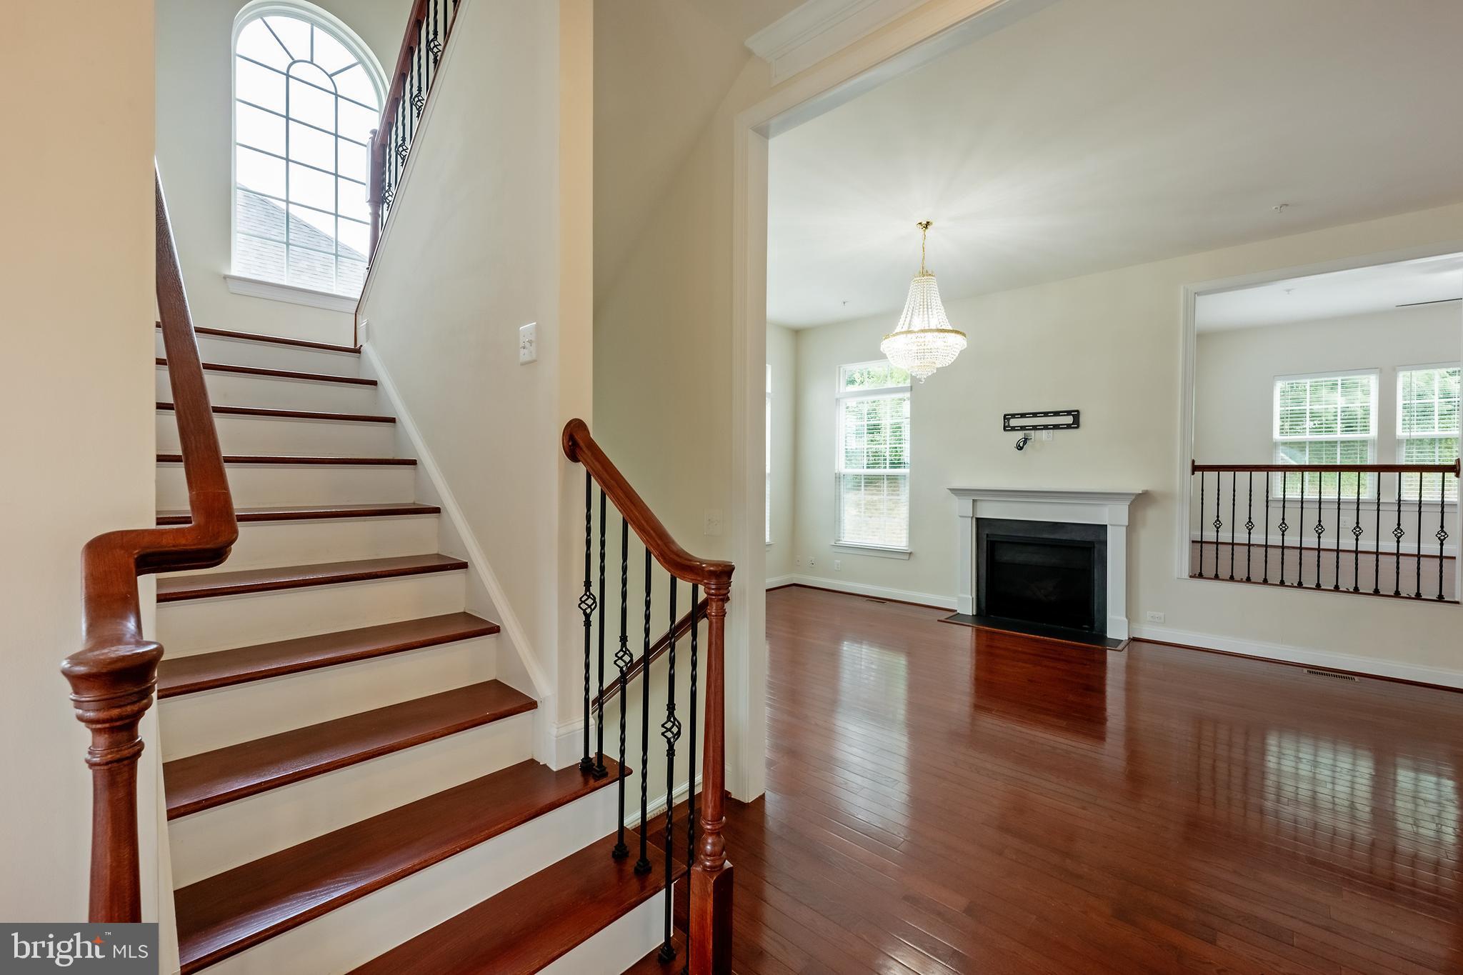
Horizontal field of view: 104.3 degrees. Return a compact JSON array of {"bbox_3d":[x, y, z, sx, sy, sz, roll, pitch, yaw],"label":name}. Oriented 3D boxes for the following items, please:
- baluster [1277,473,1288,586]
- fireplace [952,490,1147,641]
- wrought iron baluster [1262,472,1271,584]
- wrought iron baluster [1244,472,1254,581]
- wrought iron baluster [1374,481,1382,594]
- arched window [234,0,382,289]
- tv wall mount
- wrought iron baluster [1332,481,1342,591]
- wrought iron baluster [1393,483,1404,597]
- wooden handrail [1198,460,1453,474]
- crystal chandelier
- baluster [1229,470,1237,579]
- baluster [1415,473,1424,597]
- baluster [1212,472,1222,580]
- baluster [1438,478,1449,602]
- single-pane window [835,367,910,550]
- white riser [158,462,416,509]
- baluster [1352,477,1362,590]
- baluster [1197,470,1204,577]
[{"bbox_3d":[4.302,0.323,4.431,0.046,0.877,0.046,2,1,42],"label":"baluster"},{"bbox_3d":[3.022,0.698,5.635,1.713,1.335,0.220,2,2,43],"label":"fireplace"},{"bbox_3d":[4.356,0.326,4.627,0.030,0.903,0.030,2,2,43],"label":"wrought iron baluster"},{"bbox_3d":[4.280,0.322,4.697,0.050,0.898,0.050,2,2,43],"label":"wrought iron baluster"},{"bbox_3d":[4.797,0.340,4.220,0.030,0.900,0.030,2,2,43],"label":"wrought iron baluster"},{"bbox_3d":[-2.727,-2.183,3.726,0.100,1.823,0.811,2,2,43],"label":"arched window"},{"bbox_3d":[3.086,-0.659,5.678,0.684,0.173,0.035,2,2,43],"label":"tv wall mount"},{"bbox_3d":[4.647,0.337,4.358,0.030,0.901,0.030,2,2,43],"label":"wrought iron baluster"},{"bbox_3d":[4.740,0.333,4.040,0.046,0.877,0.046,2,1,42],"label":"wrought iron baluster"},{"bbox_3d":[4.414,-0.144,4.328,1.400,0.070,0.070,2,1,42],"label":"wooden handrail"},{"bbox_3d":[1.426,-1.380,4.242,0.604,1.188,0.604,2,1,42],"label":"crystal chandelier"},{"bbox_3d":[4.206,0.321,4.766,0.030,0.904,0.030,2,2,43],"label":"baluster"},{"bbox_3d":[4.812,0.333,3.976,0.032,0.877,0.032,2,1,42],"label":"baluster"},{"bbox_3d":[4.011,0.315,4.690,0.046,0.877,0.046,2,1,42],"label":"baluster"},{"bbox_3d":[4.886,0.338,3.910,0.046,0.877,0.046,2,1,42],"label":"baluster"},{"bbox_3d":[1.689,-0.389,6.795,0.977,2.220,0.100,2,1,42],"label":"single-pane window"},{"bbox_3d":[-1.648,-0.007,2.167,0.020,0.163,0.815,1,1,42],"label":"white riser"},{"bbox_3d":[4.722,0.338,4.289,0.050,0.900,0.050,2,2,43],"label":"baluster"},{"bbox_3d":[3.935,0.312,4.758,0.032,0.877,0.032,2,1,42],"label":"baluster"}]

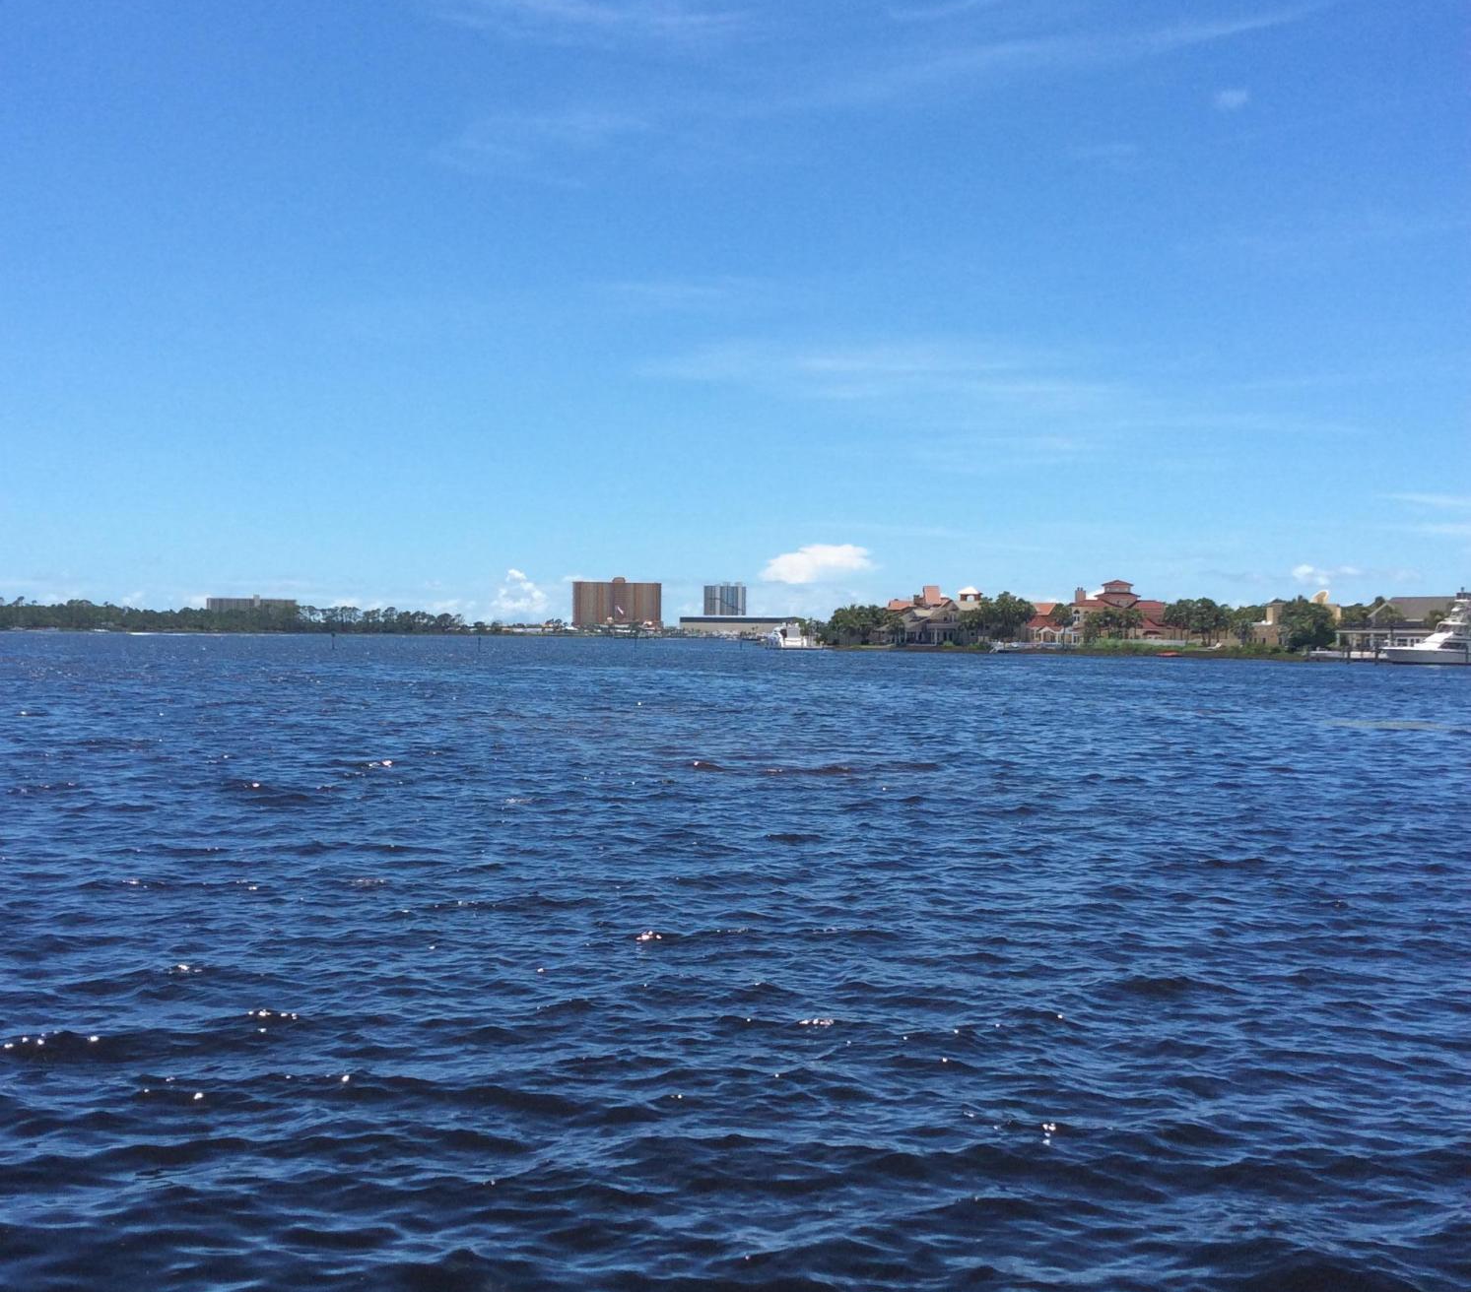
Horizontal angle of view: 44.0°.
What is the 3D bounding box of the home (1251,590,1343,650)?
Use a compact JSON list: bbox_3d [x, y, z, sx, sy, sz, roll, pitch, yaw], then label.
[{"bbox_3d":[84.950,-4.070,275.000,12.200,8.900,11.500,1,0,26],"label":"home"}]

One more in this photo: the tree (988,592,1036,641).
[{"bbox_3d":[47.990,-5.200,315.000,8.200,8.500,7.800,1,0,9],"label":"tree"}]

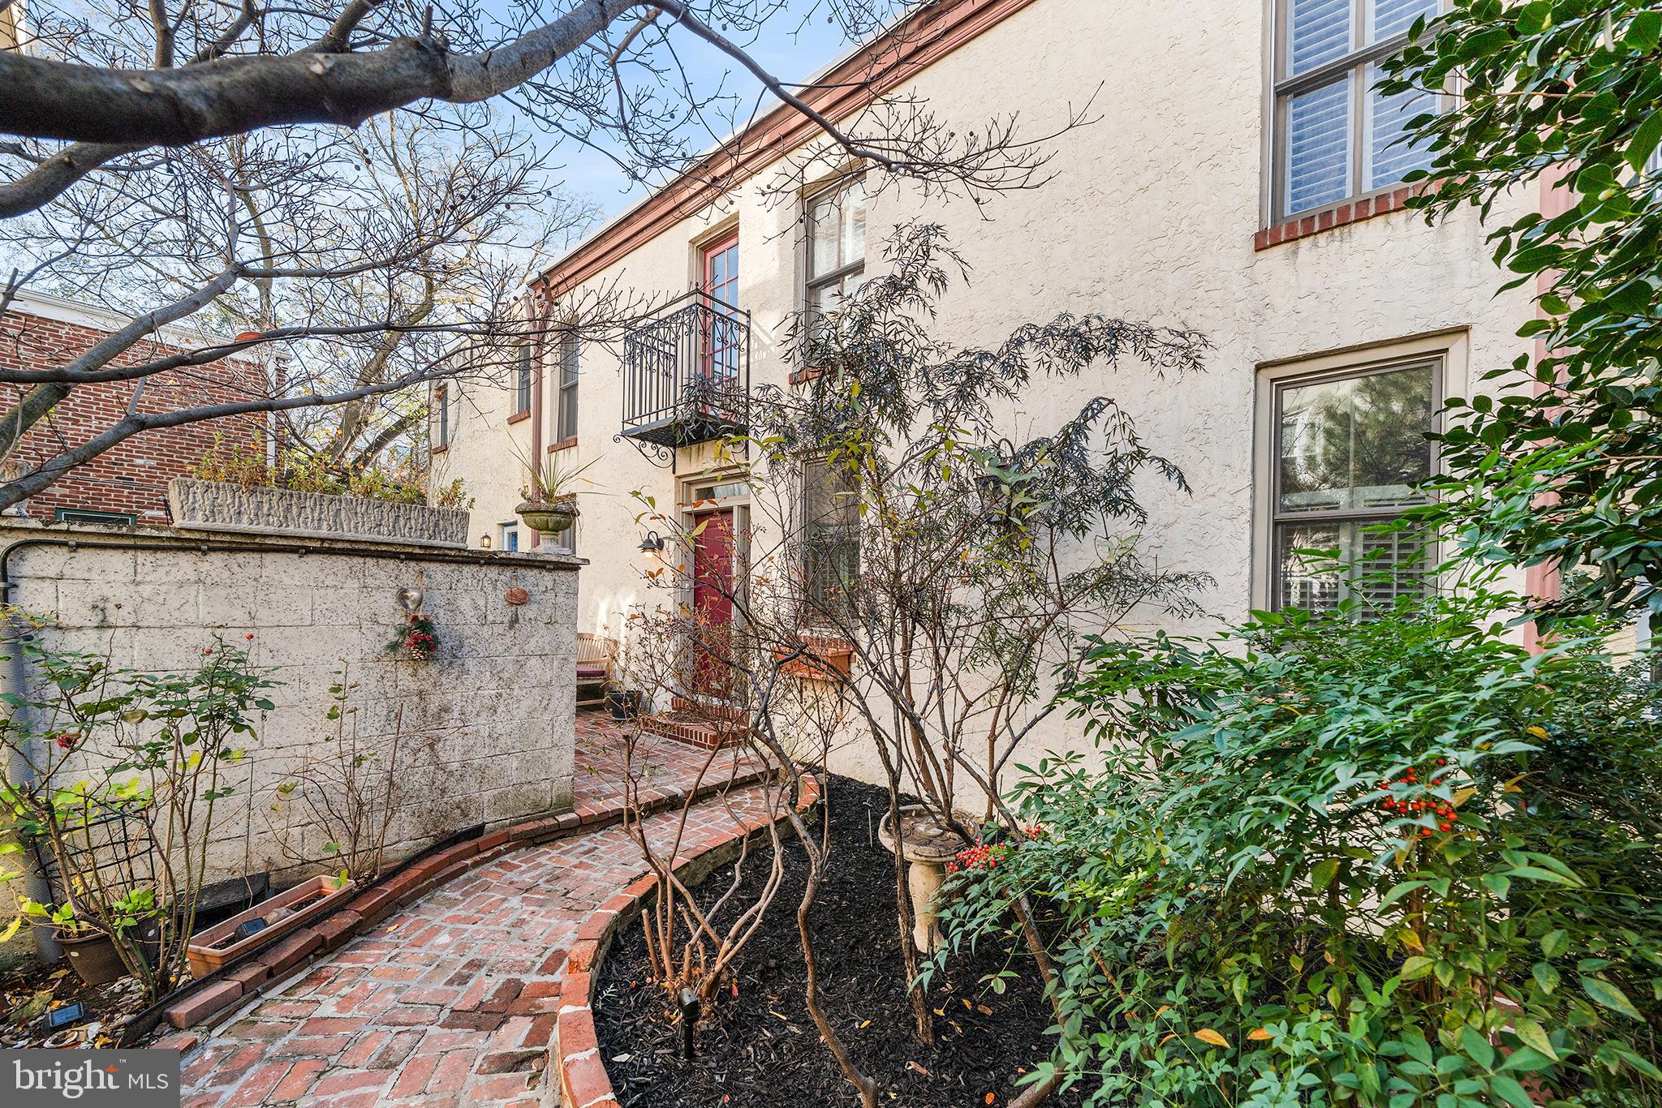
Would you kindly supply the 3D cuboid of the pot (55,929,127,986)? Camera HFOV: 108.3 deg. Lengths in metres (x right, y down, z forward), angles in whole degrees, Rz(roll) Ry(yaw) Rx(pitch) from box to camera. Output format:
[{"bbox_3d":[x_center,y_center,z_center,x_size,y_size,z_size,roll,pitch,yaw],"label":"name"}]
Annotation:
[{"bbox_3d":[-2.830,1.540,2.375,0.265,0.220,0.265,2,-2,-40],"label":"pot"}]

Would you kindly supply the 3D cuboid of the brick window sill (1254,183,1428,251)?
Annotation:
[{"bbox_3d":[2.633,-1.686,3.025,0.795,0.088,0.110,-2,-3,39],"label":"brick window sill"}]

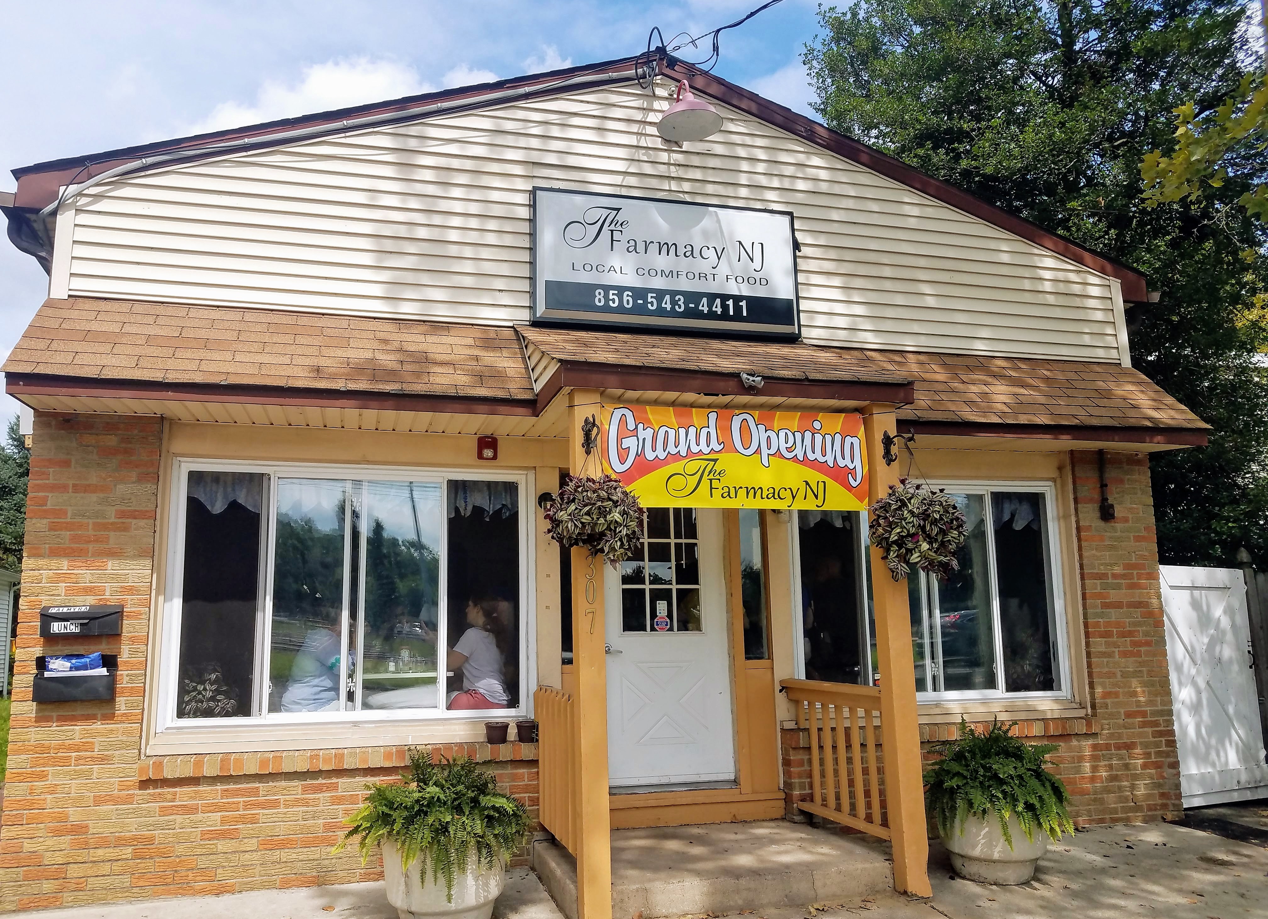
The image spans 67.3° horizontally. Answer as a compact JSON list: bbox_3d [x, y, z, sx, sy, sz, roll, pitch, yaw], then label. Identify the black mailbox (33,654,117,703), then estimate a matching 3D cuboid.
[{"bbox_3d":[-2.991,1.168,5.100,0.375,0.240,0.110,2,-10,-15],"label":"black mailbox"}]

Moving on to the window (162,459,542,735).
[{"bbox_3d":[-1.650,0.795,5.708,2.090,1.520,0.100,2,-10,-15],"label":"window"}]

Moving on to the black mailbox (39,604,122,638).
[{"bbox_3d":[-2.991,0.871,5.158,0.380,0.165,0.100,2,-10,-15],"label":"black mailbox"}]

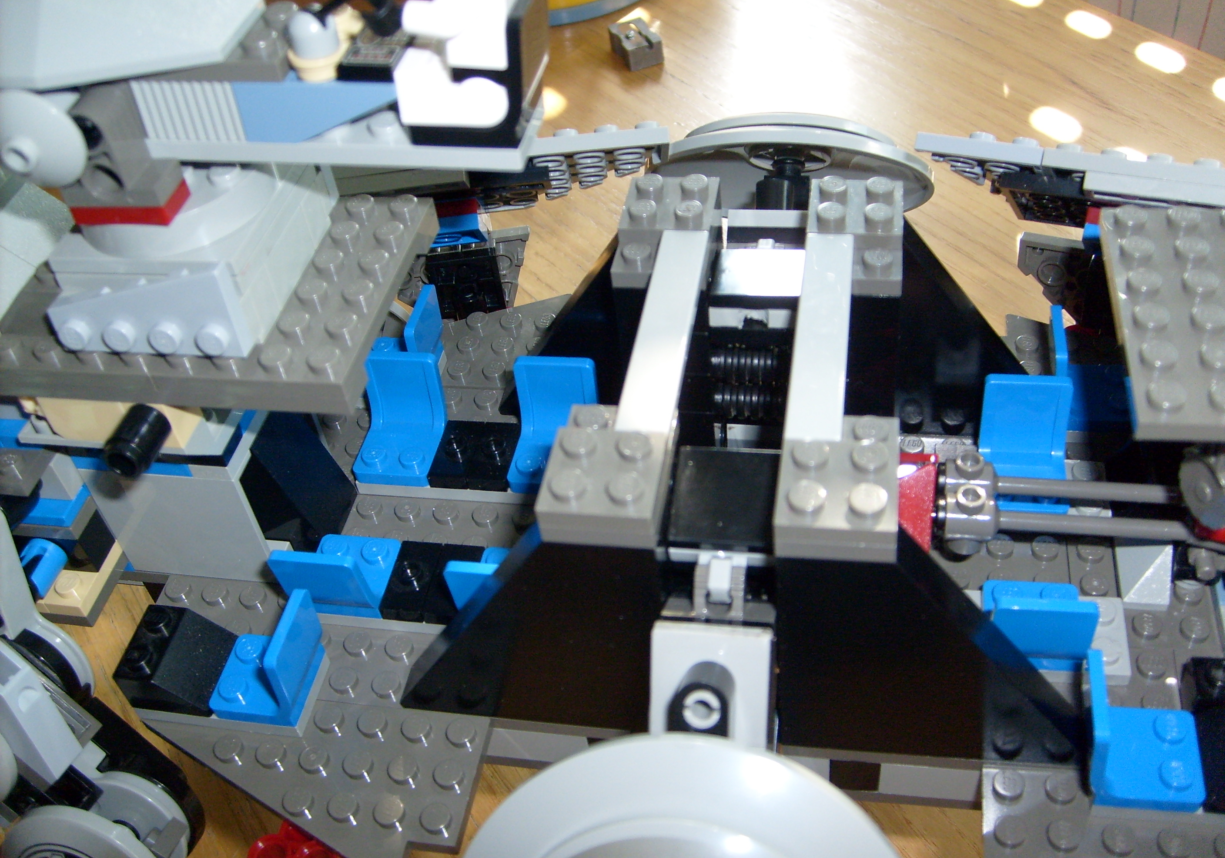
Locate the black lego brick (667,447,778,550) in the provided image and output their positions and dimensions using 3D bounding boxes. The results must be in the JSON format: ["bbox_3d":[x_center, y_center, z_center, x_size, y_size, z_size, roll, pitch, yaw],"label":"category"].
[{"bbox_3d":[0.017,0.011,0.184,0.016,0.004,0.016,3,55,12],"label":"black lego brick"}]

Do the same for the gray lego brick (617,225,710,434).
[{"bbox_3d":[0.008,-0.015,0.195,0.008,0.003,0.048,3,45,12],"label":"gray lego brick"}]

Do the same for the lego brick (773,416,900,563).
[{"bbox_3d":[0.031,0.006,0.170,0.016,0.008,0.024,3,45,12],"label":"lego brick"}]

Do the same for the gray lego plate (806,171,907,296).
[{"bbox_3d":[0.041,-0.033,0.208,0.016,0.008,0.024,3,45,11],"label":"gray lego plate"}]

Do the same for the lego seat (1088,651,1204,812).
[{"bbox_3d":[0.076,0.043,0.178,0.019,0.018,0.016,3,45,12],"label":"lego seat"}]

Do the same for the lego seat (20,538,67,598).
[{"bbox_3d":[-0.115,0.028,0.247,0.008,0.008,0.009,3,47,12],"label":"lego seat"}]

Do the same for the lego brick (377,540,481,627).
[{"bbox_3d":[-0.032,0.027,0.223,0.016,0.005,0.016,3,45,12],"label":"lego brick"}]

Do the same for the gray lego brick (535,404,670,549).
[{"bbox_3d":[0.000,0.005,0.176,0.016,0.008,0.024,3,45,11],"label":"gray lego brick"}]

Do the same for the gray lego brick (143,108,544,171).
[{"bbox_3d":[-0.036,-0.042,0.169,0.056,0.005,0.016,6,45,15],"label":"gray lego brick"}]

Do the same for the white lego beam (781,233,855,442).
[{"bbox_3d":[0.032,-0.014,0.189,0.008,0.003,0.048,3,45,11],"label":"white lego beam"}]

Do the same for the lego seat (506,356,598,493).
[{"bbox_3d":[-0.012,0.000,0.244,0.016,0.019,0.018,3,45,11],"label":"lego seat"}]

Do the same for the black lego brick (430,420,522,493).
[{"bbox_3d":[-0.027,0.005,0.248,0.016,0.005,0.016,3,45,12],"label":"black lego brick"}]

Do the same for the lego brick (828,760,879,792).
[{"bbox_3d":[0.040,0.054,0.205,0.008,0.010,0.008,3,45,12],"label":"lego brick"}]

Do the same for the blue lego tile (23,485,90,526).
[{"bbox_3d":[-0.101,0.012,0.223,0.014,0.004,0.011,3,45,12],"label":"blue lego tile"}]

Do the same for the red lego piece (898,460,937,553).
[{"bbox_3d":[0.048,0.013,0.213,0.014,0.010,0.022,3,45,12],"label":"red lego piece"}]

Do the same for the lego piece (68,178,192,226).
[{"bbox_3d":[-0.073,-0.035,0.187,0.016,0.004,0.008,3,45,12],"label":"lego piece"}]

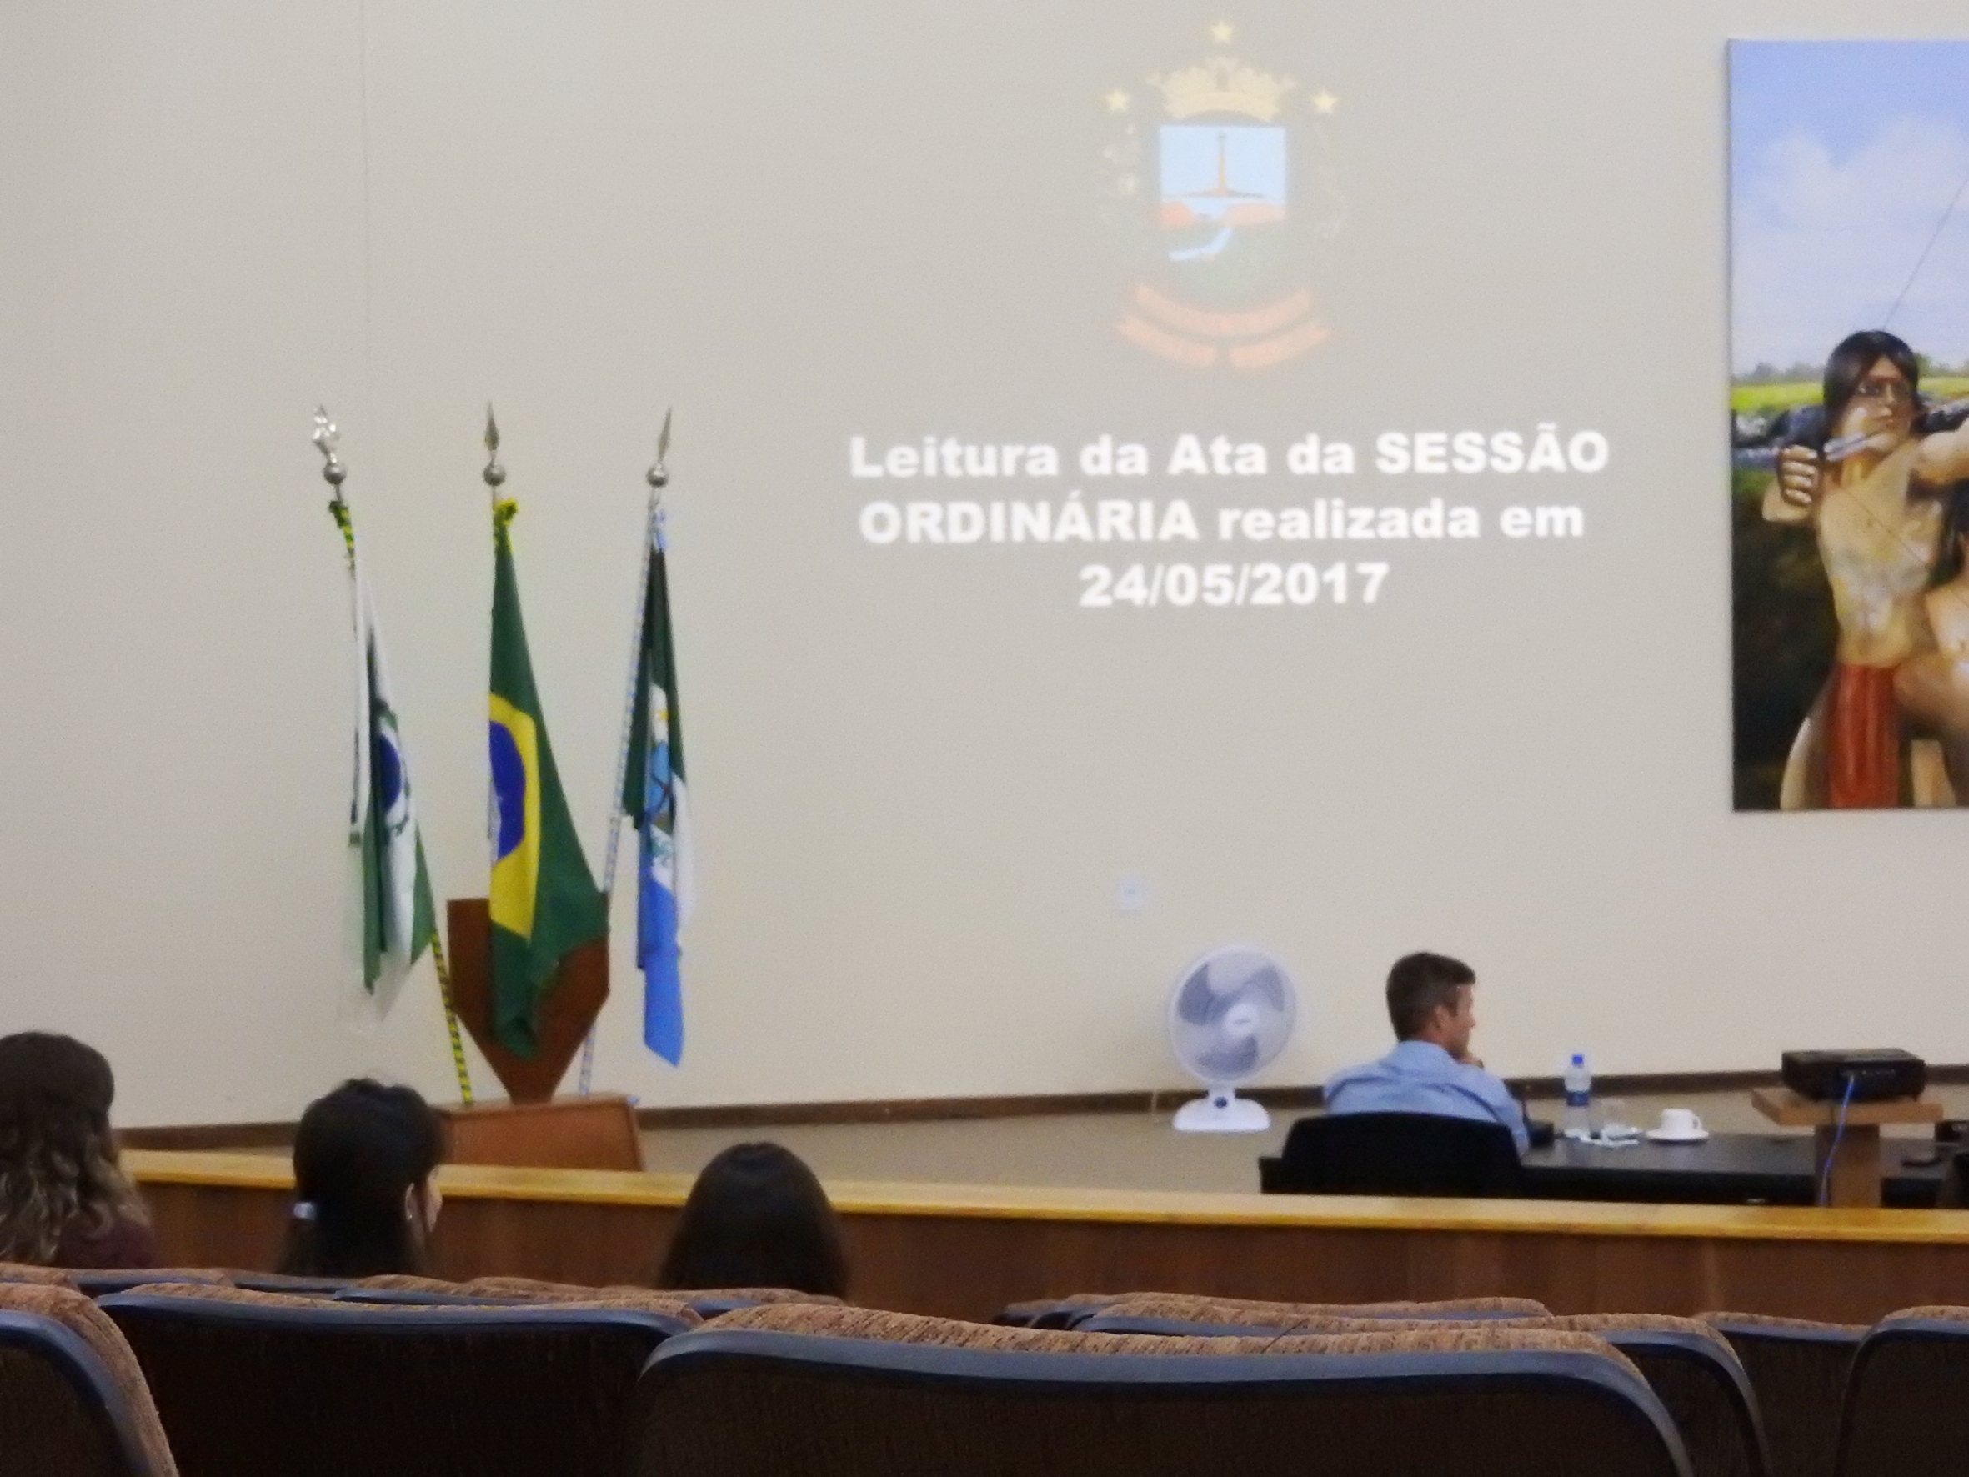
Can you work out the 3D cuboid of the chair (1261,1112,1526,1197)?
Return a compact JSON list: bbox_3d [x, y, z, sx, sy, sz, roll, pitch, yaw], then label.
[{"bbox_3d":[0.946,1.229,12.725,0.580,0.925,0.600,0,4,20],"label":"chair"}]

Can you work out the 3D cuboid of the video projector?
[{"bbox_3d":[1.863,0.724,12.800,0.290,0.095,0.235,-1,3,-8],"label":"video projector"}]

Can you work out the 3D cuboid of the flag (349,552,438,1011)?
[{"bbox_3d":[-1.798,0.117,18.200,0.249,1.430,0.200,-2,4,-15],"label":"flag"}]

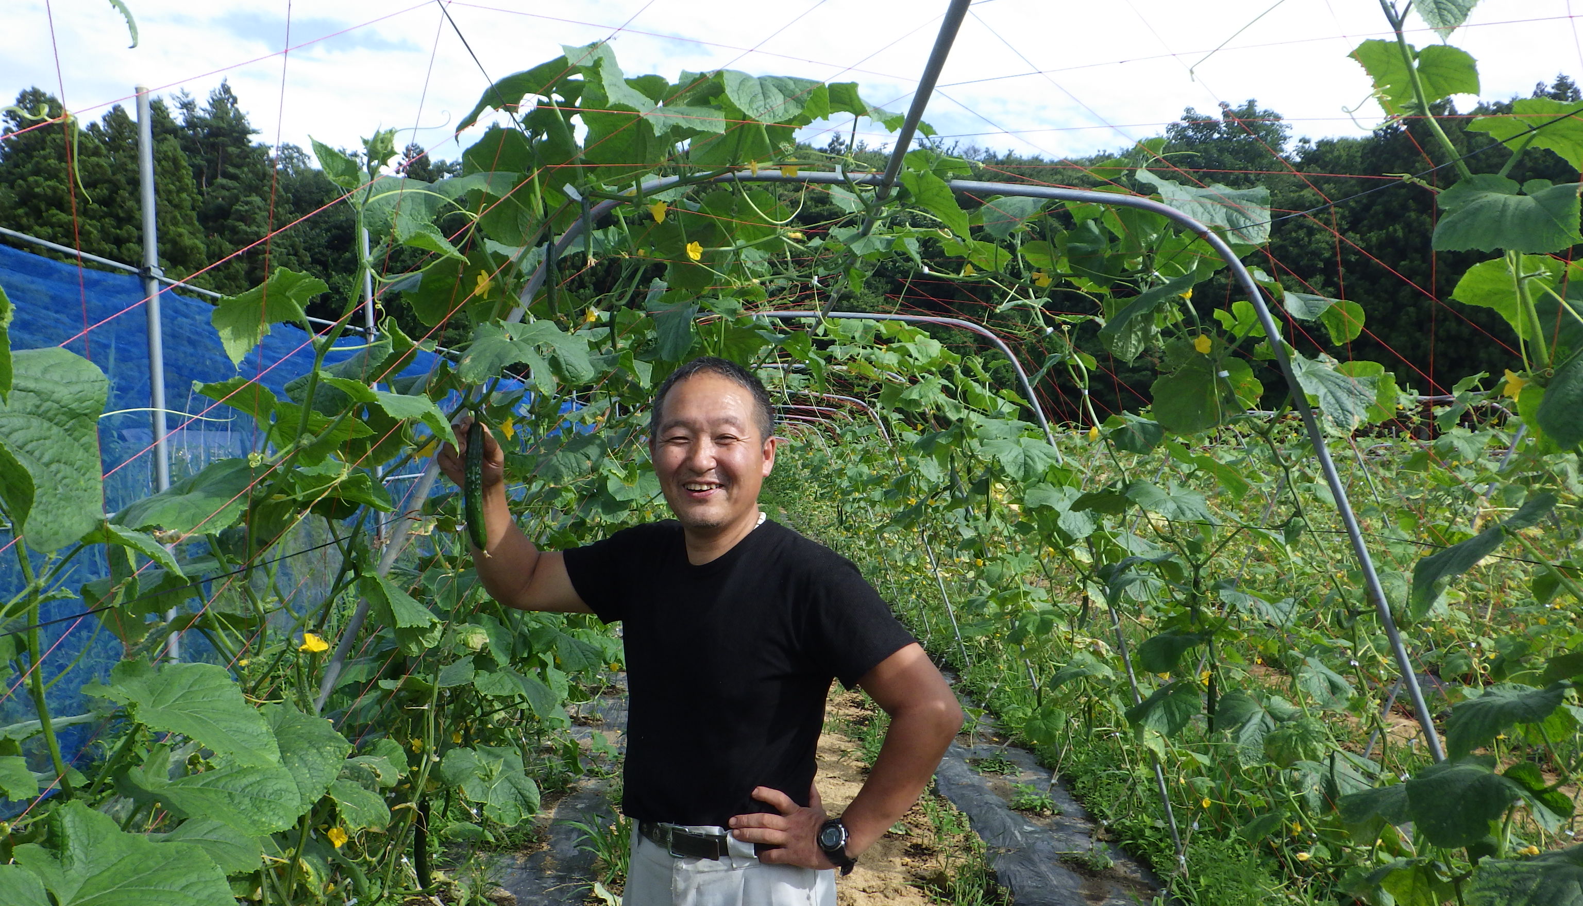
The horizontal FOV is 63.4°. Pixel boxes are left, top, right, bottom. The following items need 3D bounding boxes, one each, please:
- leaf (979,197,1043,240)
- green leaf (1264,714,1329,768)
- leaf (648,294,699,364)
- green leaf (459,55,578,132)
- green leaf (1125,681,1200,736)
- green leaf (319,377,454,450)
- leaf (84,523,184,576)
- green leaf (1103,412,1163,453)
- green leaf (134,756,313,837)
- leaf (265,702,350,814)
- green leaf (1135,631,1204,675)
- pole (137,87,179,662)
[{"bbox_3d":[0.496,-0.534,2.900,0.143,0.101,0.100,-1,1,0],"label":"leaf"},{"bbox_3d":[1.261,0.720,3.200,0.164,0.133,0.120,0,0,0],"label":"green leaf"},{"bbox_3d":[-0.332,-0.358,3.600,0.146,0.212,0.090,0,0,0],"label":"leaf"},{"bbox_3d":[-0.473,-0.617,2.200,0.208,0.132,0.150,-1,1,0],"label":"green leaf"},{"bbox_3d":[1.044,0.717,3.600,0.200,0.160,0.070,5,-42,12],"label":"green leaf"},{"bbox_3d":[-0.515,-0.050,1.630,0.172,0.093,0.120,-1,1,0],"label":"green leaf"},{"bbox_3d":[-0.719,0.105,1.400,0.115,0.061,0.110,0,0,0],"label":"leaf"},{"bbox_3d":[0.948,-0.055,3.550,0.165,0.113,0.110,0,0,0],"label":"green leaf"},{"bbox_3d":[-0.662,0.396,1.480,0.205,0.055,0.145,11,20,14],"label":"green leaf"},{"bbox_3d":[-0.639,0.391,1.650,0.150,0.150,0.045,-32,-17,-43],"label":"leaf"},{"bbox_3d":[1.061,0.560,3.600,0.145,0.060,0.180,-42,42,-22],"label":"green leaf"},{"bbox_3d":[-2.451,-0.046,5.000,0.048,2.770,0.048,-3,1,0],"label":"pole"}]

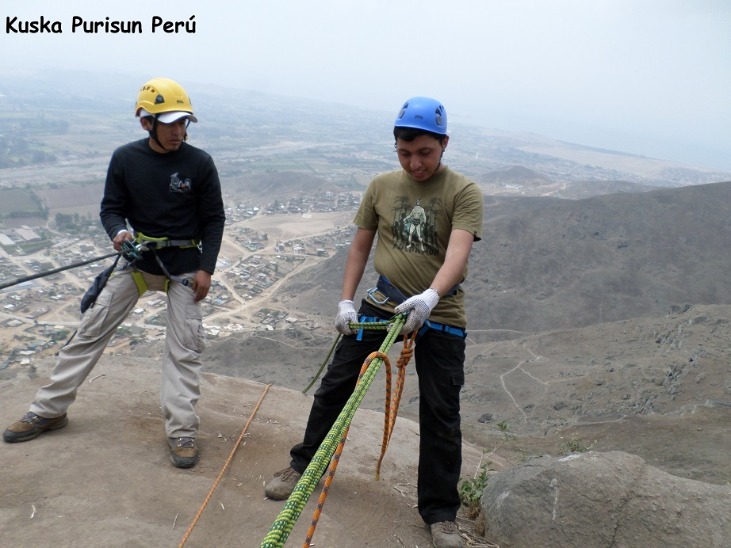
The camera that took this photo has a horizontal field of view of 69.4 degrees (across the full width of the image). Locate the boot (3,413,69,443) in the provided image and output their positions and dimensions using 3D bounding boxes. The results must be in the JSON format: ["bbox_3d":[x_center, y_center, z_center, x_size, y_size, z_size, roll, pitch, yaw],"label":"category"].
[{"bbox_3d":[-1.603,0.725,2.586,0.290,0.130,0.112,-9,21,-30],"label":"boot"}]

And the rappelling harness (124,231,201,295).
[{"bbox_3d":[-0.919,-0.052,2.400,0.350,0.280,0.260,-3,17,-21],"label":"rappelling harness"}]

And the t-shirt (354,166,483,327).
[{"bbox_3d":[0.213,-0.110,2.120,0.500,0.620,0.270,5,11,12],"label":"t-shirt"}]

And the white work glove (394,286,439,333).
[{"bbox_3d":[0.193,0.136,1.960,0.190,0.110,0.110,-38,37,-27],"label":"white work glove"}]

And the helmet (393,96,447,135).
[{"bbox_3d":[0.227,-0.649,2.160,0.210,0.160,0.265,10,18,8],"label":"helmet"}]

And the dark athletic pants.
[{"bbox_3d":[0.051,0.548,2.090,0.670,0.860,0.420,7,14,13],"label":"dark athletic pants"}]

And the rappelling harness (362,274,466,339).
[{"bbox_3d":[0.201,0.131,2.120,0.390,0.250,0.280,8,12,15],"label":"rappelling harness"}]

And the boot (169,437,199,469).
[{"bbox_3d":[-0.843,0.766,2.484,0.112,0.130,0.290,-4,19,-16],"label":"boot"}]

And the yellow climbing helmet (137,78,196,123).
[{"bbox_3d":[-0.864,-0.762,2.280,0.280,0.170,0.220,18,22,37],"label":"yellow climbing helmet"}]

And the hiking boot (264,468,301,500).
[{"bbox_3d":[-0.307,0.849,2.286,0.112,0.130,0.290,17,24,38],"label":"hiking boot"}]

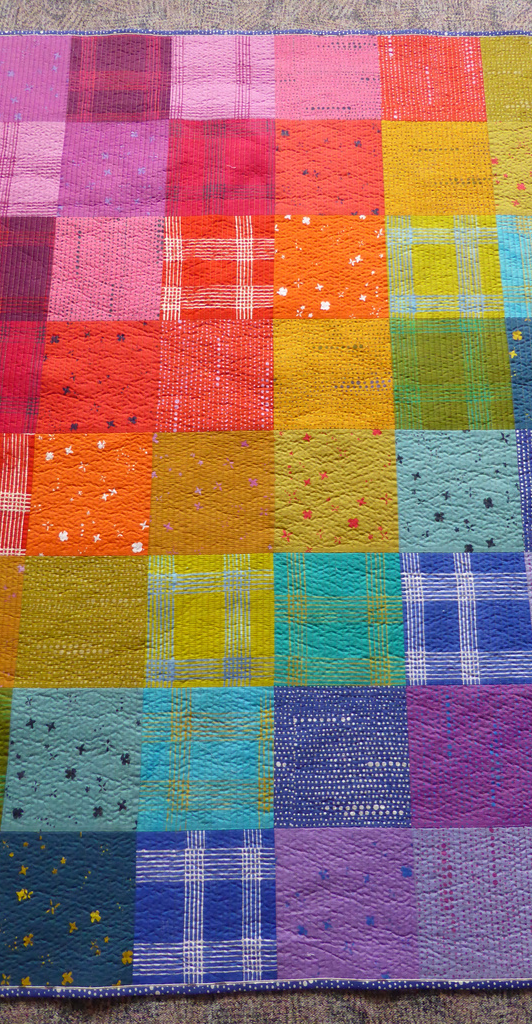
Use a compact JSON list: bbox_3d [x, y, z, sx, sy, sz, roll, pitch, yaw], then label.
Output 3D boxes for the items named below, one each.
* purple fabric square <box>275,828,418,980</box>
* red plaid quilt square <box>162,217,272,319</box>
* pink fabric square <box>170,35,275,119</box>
[{"bbox_3d":[0.134,0.655,1.243,0.235,0.012,0.230,0,75,0],"label":"purple fabric square"},{"bbox_3d":[-0.087,-0.449,1.361,0.205,0.010,0.215,0,75,1],"label":"red plaid quilt square"},{"bbox_3d":[-0.097,-0.974,1.663,0.234,0.010,0.234,0,76,1],"label":"pink fabric square"}]

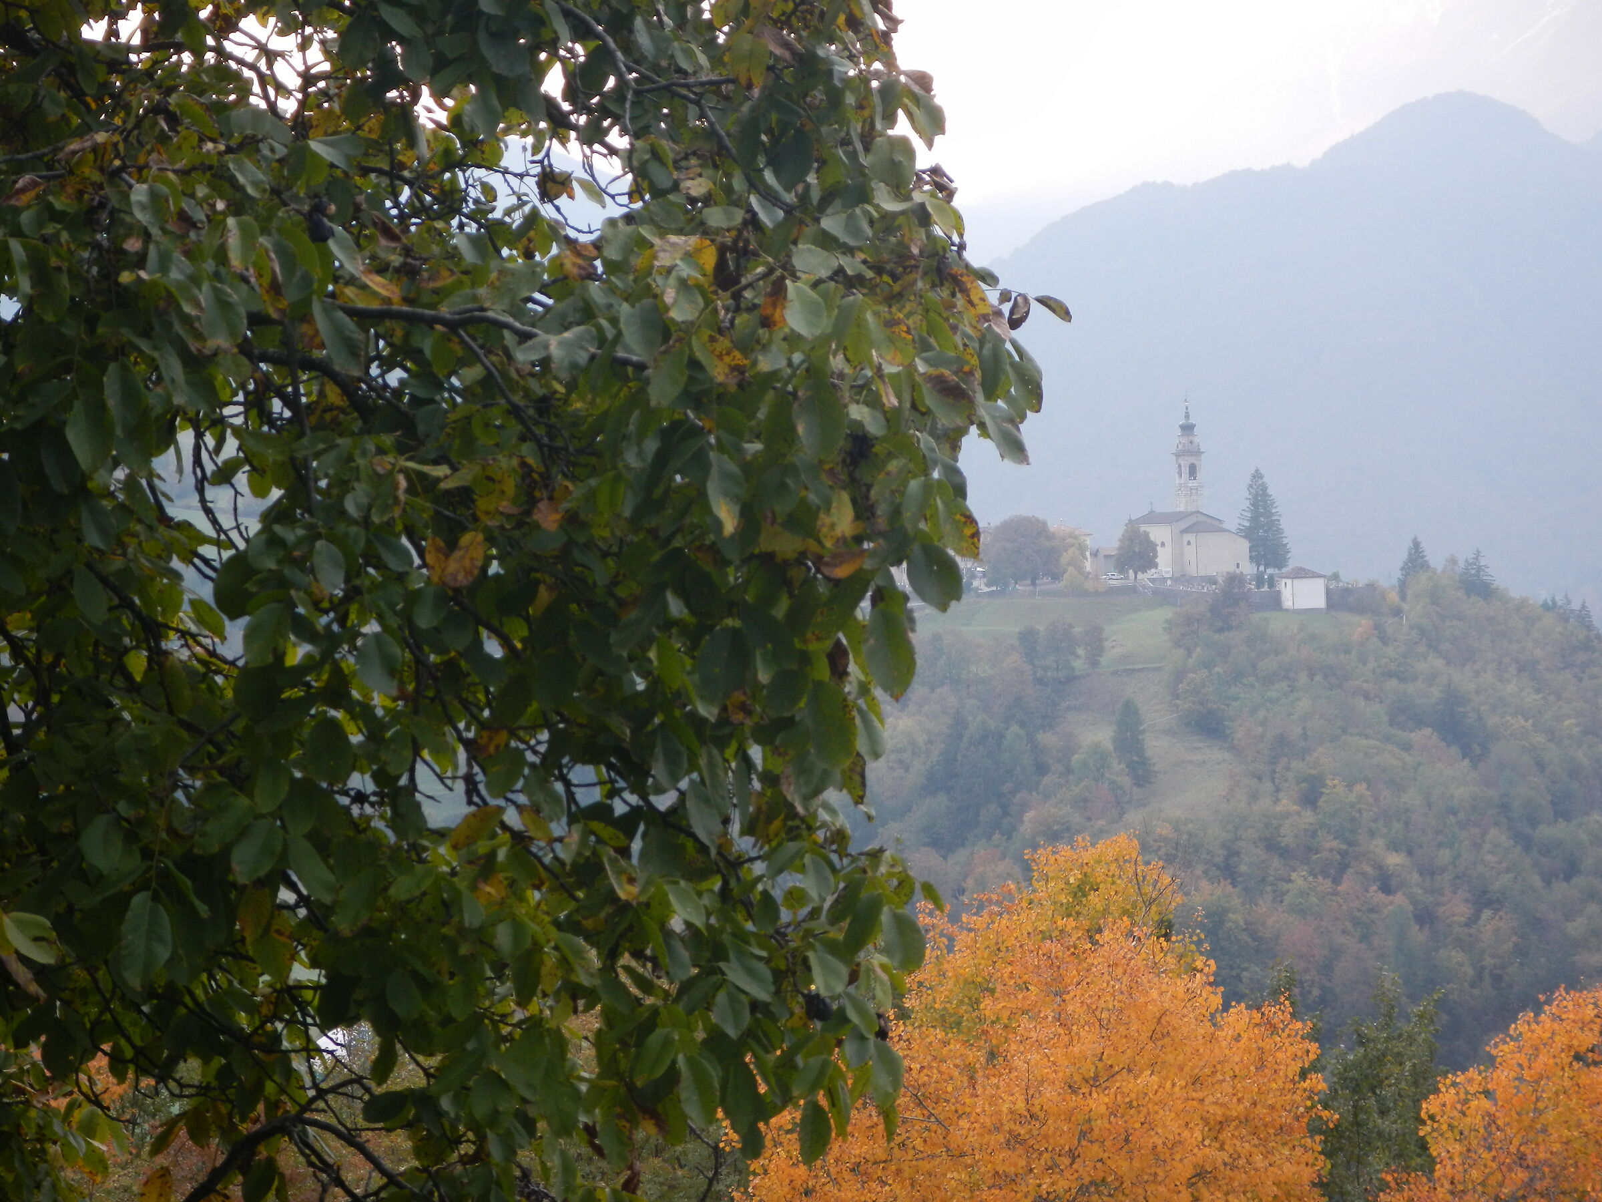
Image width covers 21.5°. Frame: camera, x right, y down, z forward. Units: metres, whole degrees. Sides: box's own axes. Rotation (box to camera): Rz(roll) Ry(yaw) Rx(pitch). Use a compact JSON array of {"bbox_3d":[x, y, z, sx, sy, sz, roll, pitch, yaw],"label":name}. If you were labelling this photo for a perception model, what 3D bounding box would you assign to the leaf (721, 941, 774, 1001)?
[{"bbox_3d":[-0.081,0.562,6.400,0.057,0.106,0.030,-45,0,-4],"label":"leaf"}]

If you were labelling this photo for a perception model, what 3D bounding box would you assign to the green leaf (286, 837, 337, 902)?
[{"bbox_3d":[-0.695,0.380,6.000,0.048,0.111,0.025,-32,-15,0],"label":"green leaf"}]

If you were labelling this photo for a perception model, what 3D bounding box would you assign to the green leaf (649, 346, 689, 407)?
[{"bbox_3d":[-0.196,-0.332,6.200,0.048,0.095,0.018,23,-15,0],"label":"green leaf"}]

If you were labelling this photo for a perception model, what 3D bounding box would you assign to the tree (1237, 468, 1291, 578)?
[{"bbox_3d":[93.465,-15.788,850.000,10.300,22.000,10.300,0,0,0],"label":"tree"}]

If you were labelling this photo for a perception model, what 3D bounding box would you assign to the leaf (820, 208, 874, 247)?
[{"bbox_3d":[0.067,-0.551,6.200,0.068,0.030,0.076,22,45,0],"label":"leaf"}]

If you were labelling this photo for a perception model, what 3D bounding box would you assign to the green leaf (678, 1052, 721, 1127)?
[{"bbox_3d":[-0.147,0.708,6.100,0.063,0.117,0.022,-19,-15,0],"label":"green leaf"}]

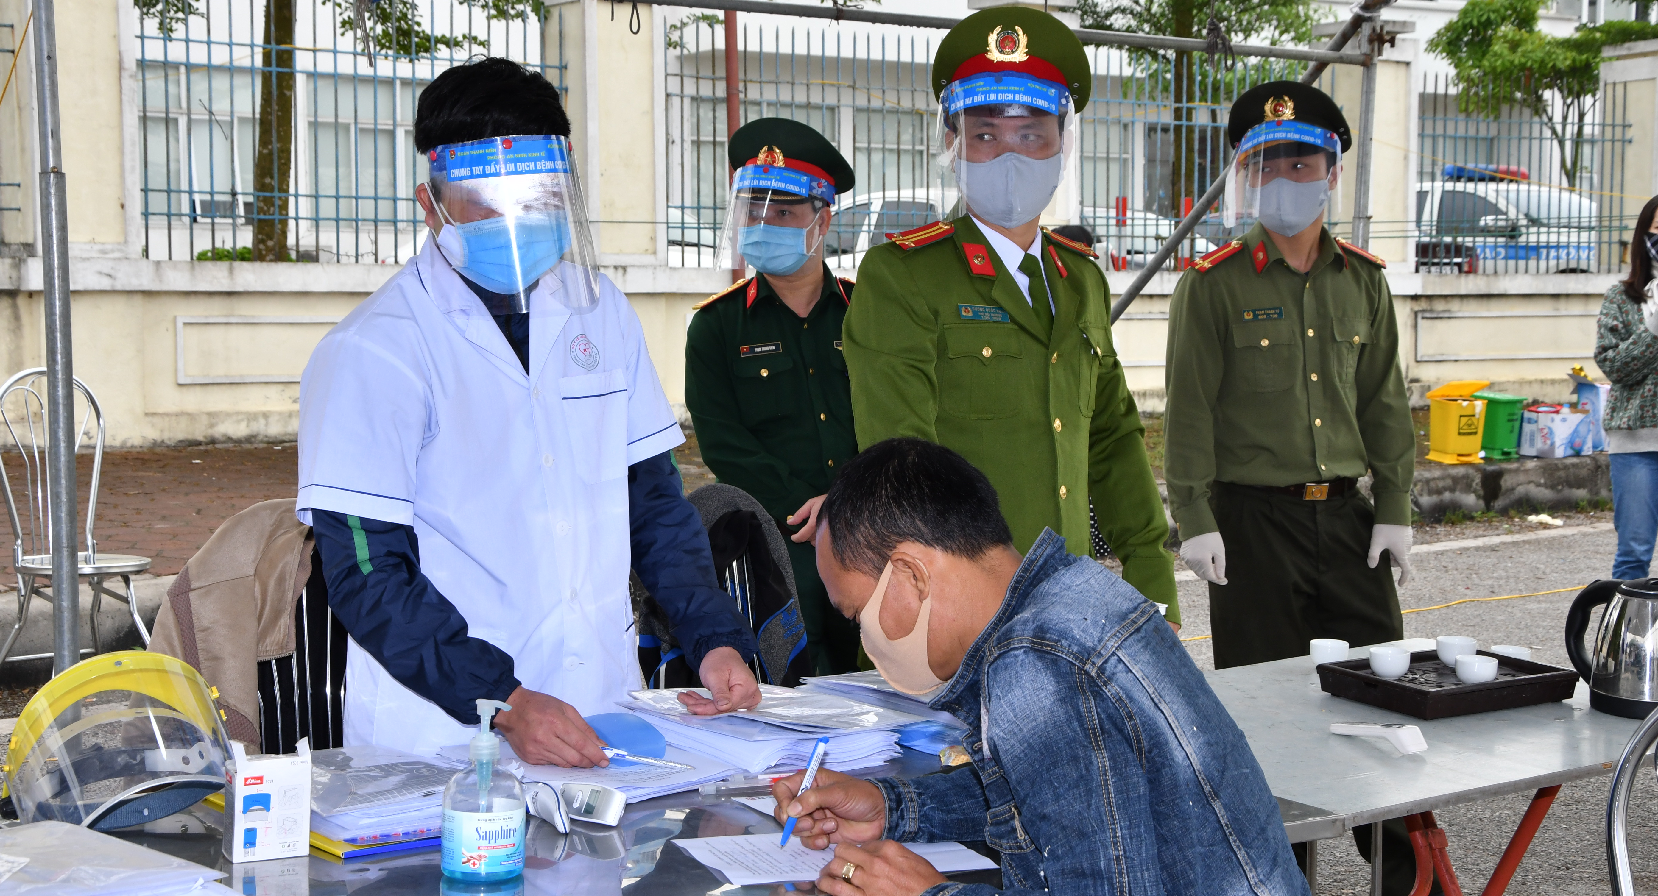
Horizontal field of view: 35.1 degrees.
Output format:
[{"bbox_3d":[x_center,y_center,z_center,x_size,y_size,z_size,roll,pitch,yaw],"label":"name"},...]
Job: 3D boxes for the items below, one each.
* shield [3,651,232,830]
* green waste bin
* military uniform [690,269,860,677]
[{"bbox_3d":[-0.830,0.369,3.108,0.255,0.190,0.210,-4,34,-27],"label":"shield"},{"bbox_3d":[3.495,-0.115,13.700,0.215,0.325,0.215,-5,8,-40],"label":"green waste bin"},{"bbox_3d":[-0.072,0.300,5.358,0.500,1.340,0.350,-2,6,-20],"label":"military uniform"}]

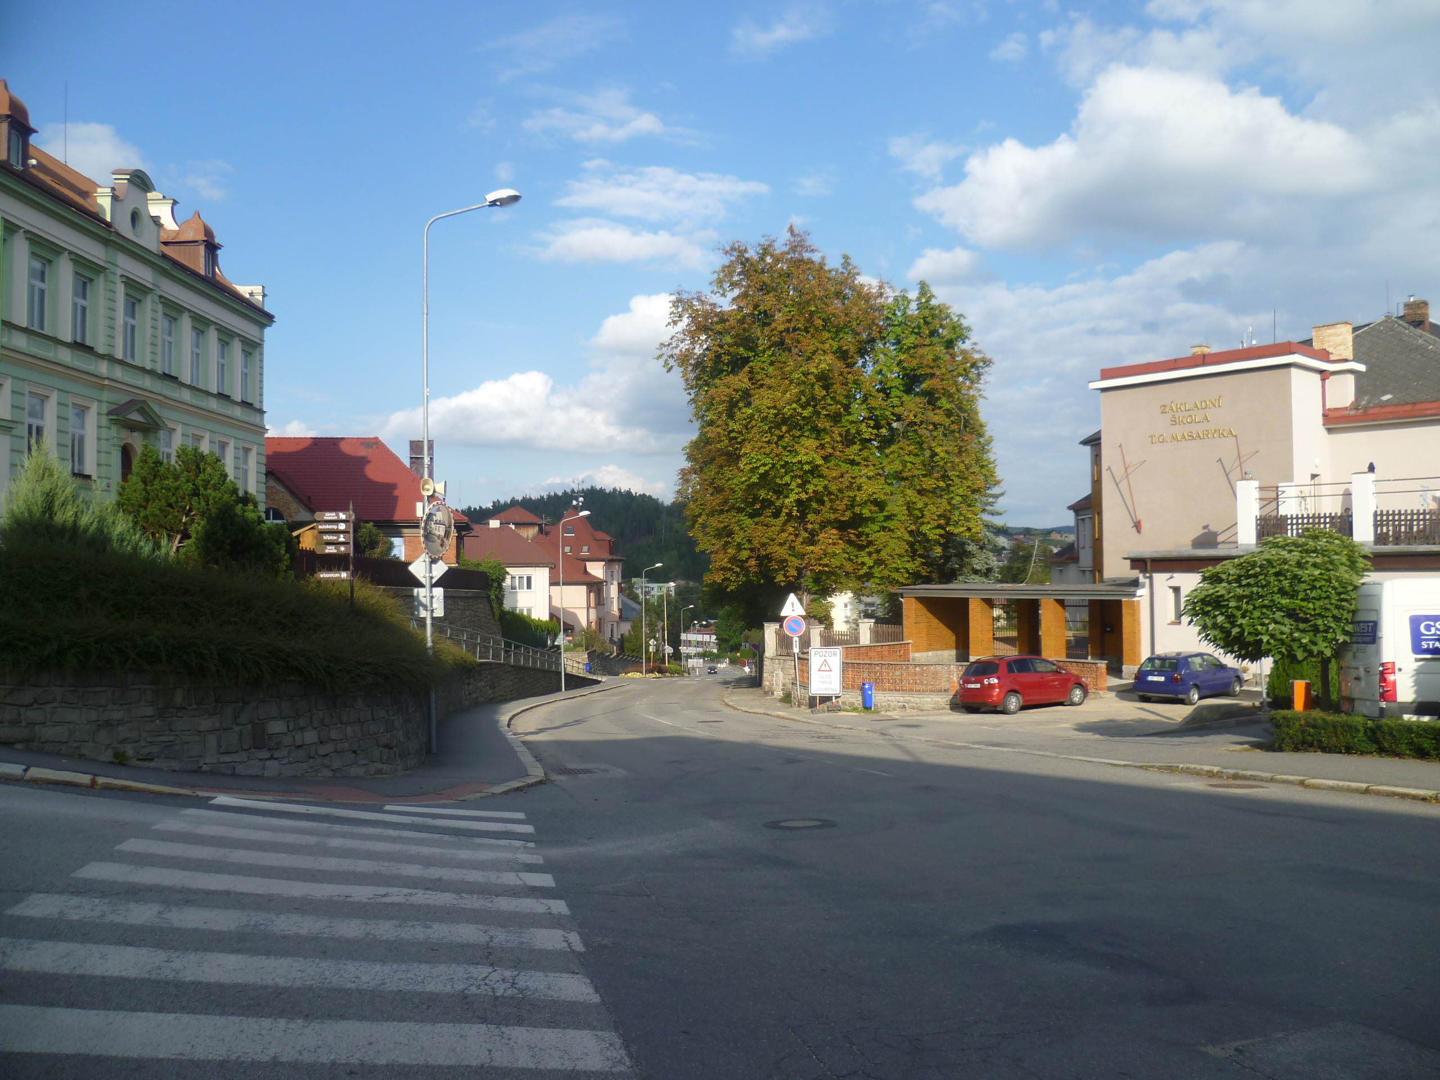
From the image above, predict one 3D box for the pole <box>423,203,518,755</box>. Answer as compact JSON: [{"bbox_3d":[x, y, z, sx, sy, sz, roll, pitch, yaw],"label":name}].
[{"bbox_3d":[-4.100,-1.158,19.500,1.680,9.430,0.450,-1,-1,3],"label":"pole"}]

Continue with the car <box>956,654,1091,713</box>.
[{"bbox_3d":[9.190,4.270,35.000,4.200,1.580,1.770,-1,-3,-30],"label":"car"}]

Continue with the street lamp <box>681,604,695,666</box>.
[{"bbox_3d":[-4.270,13.460,158.000,1.700,9.400,0.400,-1,-1,3],"label":"street lamp"}]

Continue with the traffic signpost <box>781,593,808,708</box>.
[{"bbox_3d":[2.490,3.597,38.000,0.870,3.730,0.150,-3,-1,6],"label":"traffic signpost"}]

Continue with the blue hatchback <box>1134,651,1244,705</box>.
[{"bbox_3d":[14.250,4.110,35.250,4.020,1.430,1.690,-1,-1,-39],"label":"blue hatchback"}]

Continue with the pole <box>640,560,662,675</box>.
[{"bbox_3d":[-5.530,6.680,97.000,1.700,9.400,0.400,-1,-1,3],"label":"pole"}]

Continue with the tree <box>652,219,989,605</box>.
[{"bbox_3d":[4.290,-4.050,46.000,13.000,16.600,11.200,-1,-1,0],"label":"tree"}]

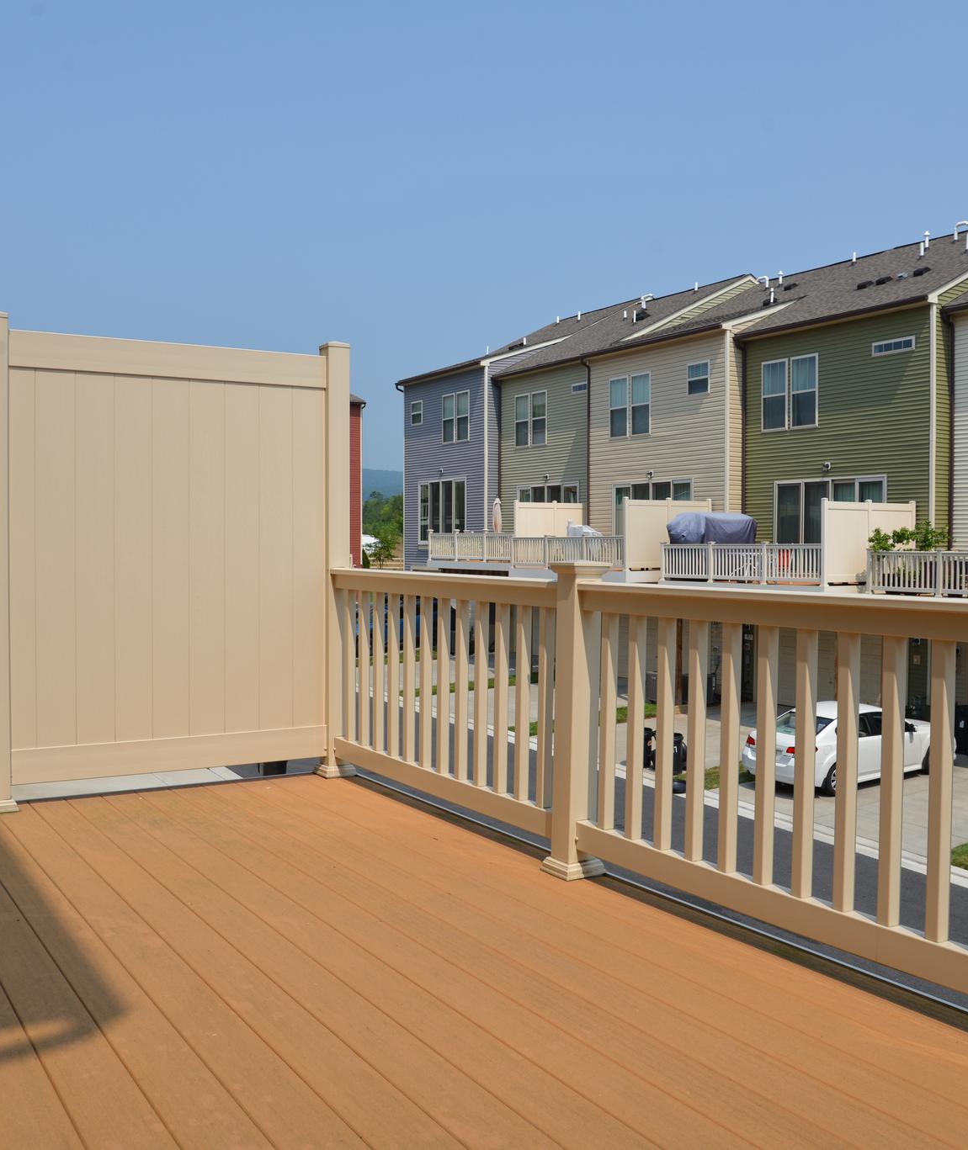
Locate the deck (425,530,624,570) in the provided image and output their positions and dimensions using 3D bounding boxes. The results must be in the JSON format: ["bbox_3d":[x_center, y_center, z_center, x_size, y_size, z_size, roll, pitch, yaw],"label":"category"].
[{"bbox_3d":[2.133,-0.661,35.345,3.000,1.400,10.506,-1,2,-32],"label":"deck"}]

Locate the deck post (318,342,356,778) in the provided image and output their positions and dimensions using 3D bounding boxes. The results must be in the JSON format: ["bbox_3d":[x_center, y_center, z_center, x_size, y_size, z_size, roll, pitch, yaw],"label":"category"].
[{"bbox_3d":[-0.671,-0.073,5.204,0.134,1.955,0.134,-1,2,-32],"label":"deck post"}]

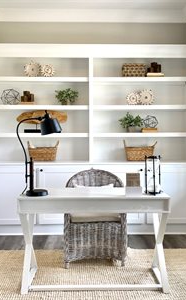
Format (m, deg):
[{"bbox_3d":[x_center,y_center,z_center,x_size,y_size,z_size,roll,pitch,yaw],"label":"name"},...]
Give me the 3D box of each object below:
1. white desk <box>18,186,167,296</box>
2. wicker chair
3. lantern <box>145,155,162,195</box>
[{"bbox_3d":[0.006,0.751,2.643,1.200,0.760,0.550,0,2,-1],"label":"white desk"},{"bbox_3d":[0.006,0.666,3.151,0.610,0.895,0.630,0,2,-5],"label":"wicker chair"},{"bbox_3d":[0.513,0.212,2.567,0.150,0.325,0.150,0,2,-1],"label":"lantern"}]

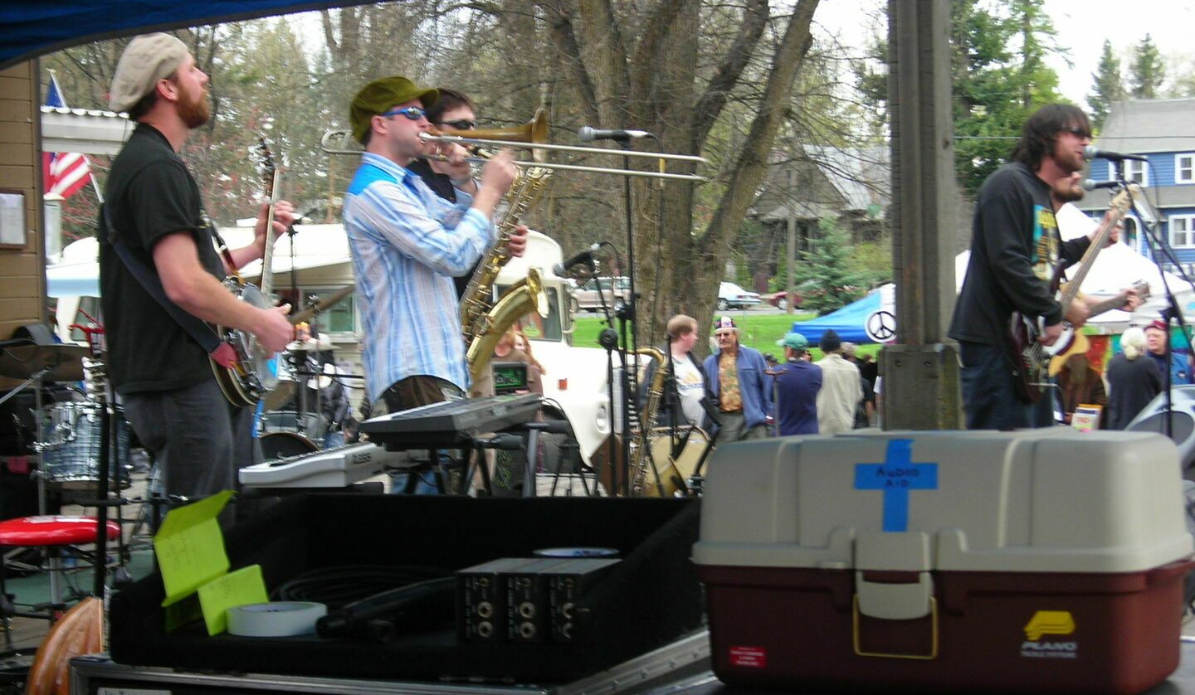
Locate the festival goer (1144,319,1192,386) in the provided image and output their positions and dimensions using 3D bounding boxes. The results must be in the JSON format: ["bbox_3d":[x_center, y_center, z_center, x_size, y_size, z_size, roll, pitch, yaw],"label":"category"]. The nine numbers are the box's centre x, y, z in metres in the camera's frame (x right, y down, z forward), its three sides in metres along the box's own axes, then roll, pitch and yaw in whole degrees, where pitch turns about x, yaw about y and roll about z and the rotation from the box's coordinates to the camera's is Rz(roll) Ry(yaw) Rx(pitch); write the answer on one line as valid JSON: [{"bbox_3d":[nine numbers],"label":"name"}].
[{"bbox_3d":[4.384,0.656,17.219,0.500,1.750,0.360,-1,1,20],"label":"festival goer"}]

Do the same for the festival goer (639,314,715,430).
[{"bbox_3d":[0.590,0.650,16.200,0.520,1.780,0.360,-2,0,-38],"label":"festival goer"}]

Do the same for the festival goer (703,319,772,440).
[{"bbox_3d":[1.130,0.636,18.200,0.570,1.780,0.360,-2,0,9],"label":"festival goer"}]

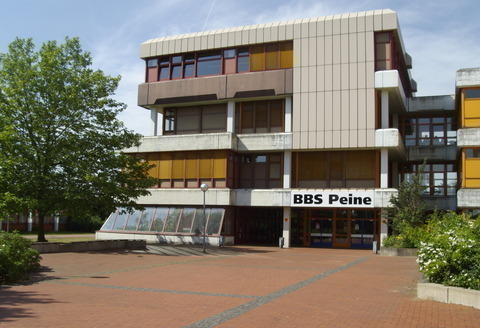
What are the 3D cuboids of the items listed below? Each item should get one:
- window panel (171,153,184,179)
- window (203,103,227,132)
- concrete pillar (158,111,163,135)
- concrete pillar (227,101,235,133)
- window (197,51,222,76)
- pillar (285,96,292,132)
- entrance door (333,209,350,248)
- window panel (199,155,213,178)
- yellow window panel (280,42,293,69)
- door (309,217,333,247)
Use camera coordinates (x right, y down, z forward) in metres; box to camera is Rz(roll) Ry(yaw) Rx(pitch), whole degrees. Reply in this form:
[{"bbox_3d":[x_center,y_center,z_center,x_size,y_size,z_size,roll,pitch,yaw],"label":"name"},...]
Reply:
[{"bbox_3d":[-5.185,0.191,41.757,1.288,2.152,0.100,-1,-8,22],"label":"window panel"},{"bbox_3d":[-2.189,-3.903,43.148,2.296,2.520,0.120,-1,-8,22],"label":"window"},{"bbox_3d":[-6.894,-3.581,43.291,0.275,2.081,0.275,-1,-8,22],"label":"concrete pillar"},{"bbox_3d":[-0.755,-3.906,42.245,0.460,2.801,0.460,-1,-8,22],"label":"concrete pillar"},{"bbox_3d":[-2.437,-8.057,40.384,2.293,2.132,0.100,-1,-7,22],"label":"window"},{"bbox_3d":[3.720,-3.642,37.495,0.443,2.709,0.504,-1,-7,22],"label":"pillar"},{"bbox_3d":[7.738,4.904,38.006,1.365,3.016,0.150,-1,-8,22],"label":"entrance door"},{"bbox_3d":[-2.785,0.207,40.756,1.245,1.976,0.100,-1,-8,22],"label":"window panel"},{"bbox_3d":[3.781,-8.774,40.333,1.037,2.229,0.100,-1,-8,22],"label":"yellow window panel"},{"bbox_3d":[6.178,5.248,37.730,1.736,2.094,0.120,-1,-7,22],"label":"door"}]

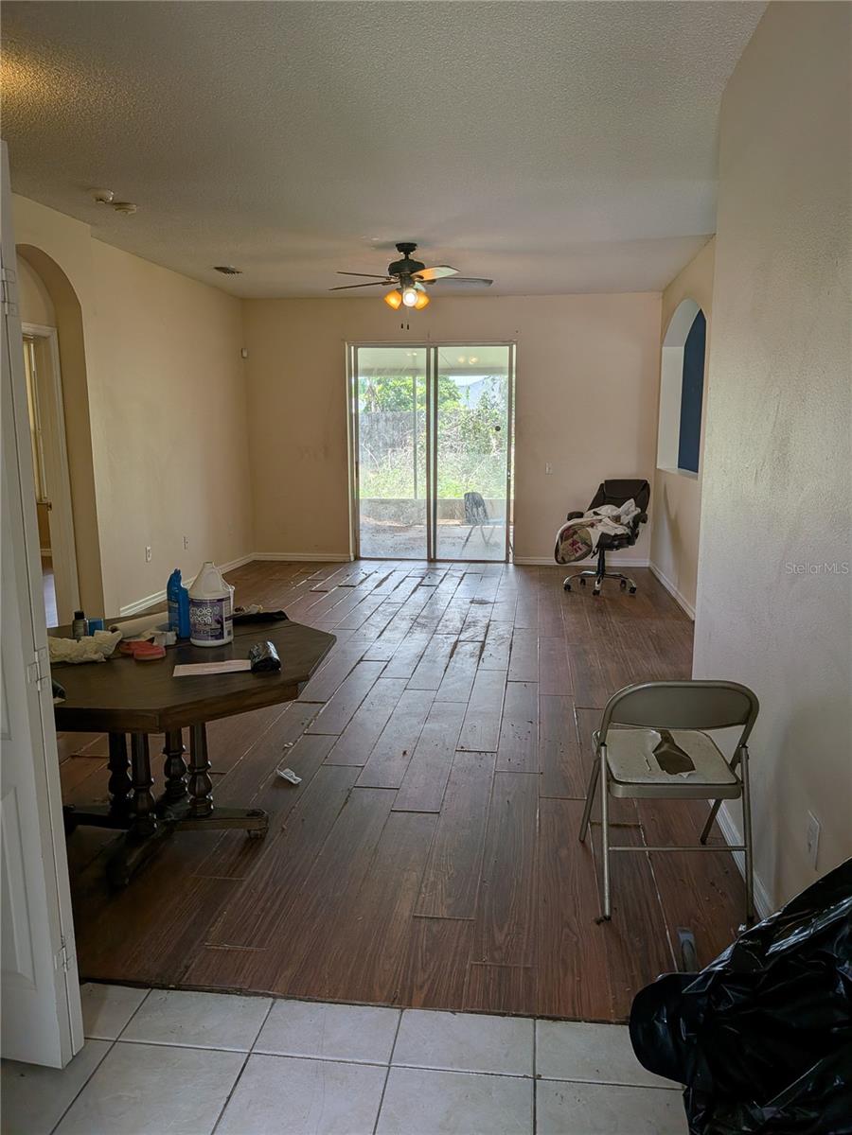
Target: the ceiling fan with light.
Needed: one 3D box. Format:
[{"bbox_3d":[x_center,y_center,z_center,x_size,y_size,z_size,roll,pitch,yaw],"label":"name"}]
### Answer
[{"bbox_3d":[-0.112,-2.207,6.005,1.300,0.490,1.300,1,10,8],"label":"ceiling fan with light"}]

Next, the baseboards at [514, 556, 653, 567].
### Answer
[{"bbox_3d":[1.679,-0.063,8.535,1.450,0.088,0.015,1,10,8],"label":"baseboards"}]

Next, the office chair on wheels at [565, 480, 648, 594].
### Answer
[{"bbox_3d":[1.641,-0.293,7.199,0.670,1.000,0.700,7,12,35],"label":"office chair on wheels"}]

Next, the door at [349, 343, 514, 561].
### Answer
[{"bbox_3d":[0.051,-1.247,8.619,1.820,2.420,0.110,1,10,8],"label":"door"}]

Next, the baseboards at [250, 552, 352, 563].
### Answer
[{"bbox_3d":[-1.418,-0.111,8.965,1.146,0.088,0.015,1,10,8],"label":"baseboards"}]

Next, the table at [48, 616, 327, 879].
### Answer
[{"bbox_3d":[-0.915,0.642,2.785,1.140,0.715,1.140,0,10,6],"label":"table"}]

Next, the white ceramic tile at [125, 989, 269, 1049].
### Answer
[{"bbox_3d":[-0.578,1.144,1.987,0.338,0.010,0.178,1,10,7],"label":"white ceramic tile"}]

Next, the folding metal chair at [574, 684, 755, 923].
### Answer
[{"bbox_3d":[0.767,0.655,2.525,0.460,0.750,0.480,0,10,2],"label":"folding metal chair"}]

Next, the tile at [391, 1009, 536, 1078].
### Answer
[{"bbox_3d":[0.095,1.152,1.907,0.332,0.010,0.181,1,10,7],"label":"tile"}]

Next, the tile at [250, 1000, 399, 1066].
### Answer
[{"bbox_3d":[-0.240,1.148,1.946,0.335,0.010,0.181,1,10,7],"label":"tile"}]

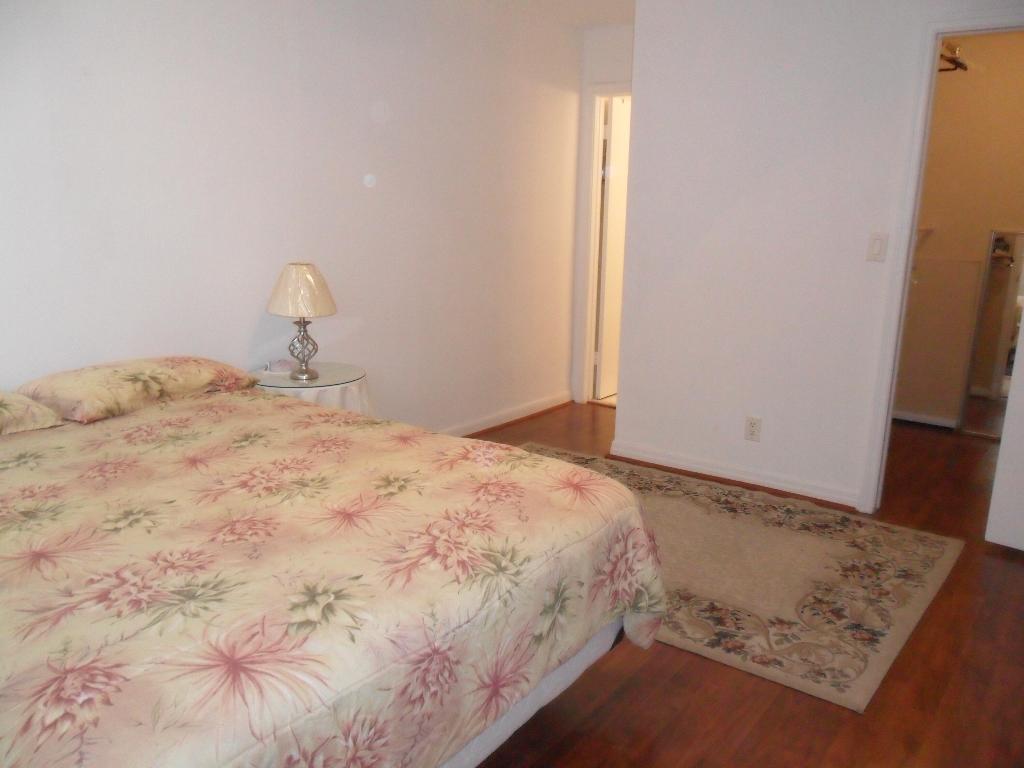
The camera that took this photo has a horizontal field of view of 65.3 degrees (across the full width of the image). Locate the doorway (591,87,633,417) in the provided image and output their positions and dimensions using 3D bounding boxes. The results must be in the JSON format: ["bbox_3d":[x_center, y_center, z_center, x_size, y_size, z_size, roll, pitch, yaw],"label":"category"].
[{"bbox_3d":[0.833,-0.811,5.203,0.680,2.040,0.120,10,16,35],"label":"doorway"}]

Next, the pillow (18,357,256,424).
[{"bbox_3d":[-1.282,-0.010,2.842,0.430,0.160,0.690,10,16,35],"label":"pillow"}]

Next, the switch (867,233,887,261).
[{"bbox_3d":[1.579,-0.589,3.447,0.071,0.116,0.010,10,16,35],"label":"switch"}]

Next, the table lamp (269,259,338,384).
[{"bbox_3d":[-0.849,-0.255,3.233,0.280,0.465,0.280,1,13,0],"label":"table lamp"}]

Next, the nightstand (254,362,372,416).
[{"bbox_3d":[-0.867,0.277,3.403,0.540,0.650,0.540,10,16,35],"label":"nightstand"}]

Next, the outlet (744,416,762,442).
[{"bbox_3d":[1.184,0.223,3.919,0.071,0.116,0.008,10,16,35],"label":"outlet"}]

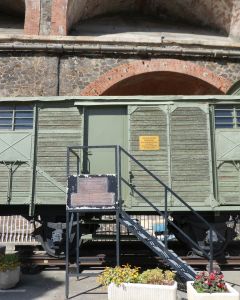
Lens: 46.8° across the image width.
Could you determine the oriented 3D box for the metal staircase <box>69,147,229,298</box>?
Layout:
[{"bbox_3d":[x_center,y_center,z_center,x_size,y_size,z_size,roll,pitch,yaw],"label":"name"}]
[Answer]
[{"bbox_3d":[0.417,1.181,4.867,2.560,2.380,0.900,-1,-8,1],"label":"metal staircase"}]

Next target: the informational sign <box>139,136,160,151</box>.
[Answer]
[{"bbox_3d":[0.615,-0.136,5.761,0.420,0.295,0.015,-1,-8,1],"label":"informational sign"}]

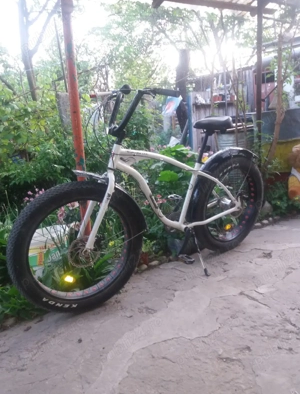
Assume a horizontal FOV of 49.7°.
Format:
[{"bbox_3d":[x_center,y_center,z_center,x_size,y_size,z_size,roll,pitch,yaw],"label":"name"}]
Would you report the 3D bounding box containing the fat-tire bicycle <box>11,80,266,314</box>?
[{"bbox_3d":[0.108,-0.044,2.000,1.910,1.187,0.645,-14,19,-33],"label":"fat-tire bicycle"}]

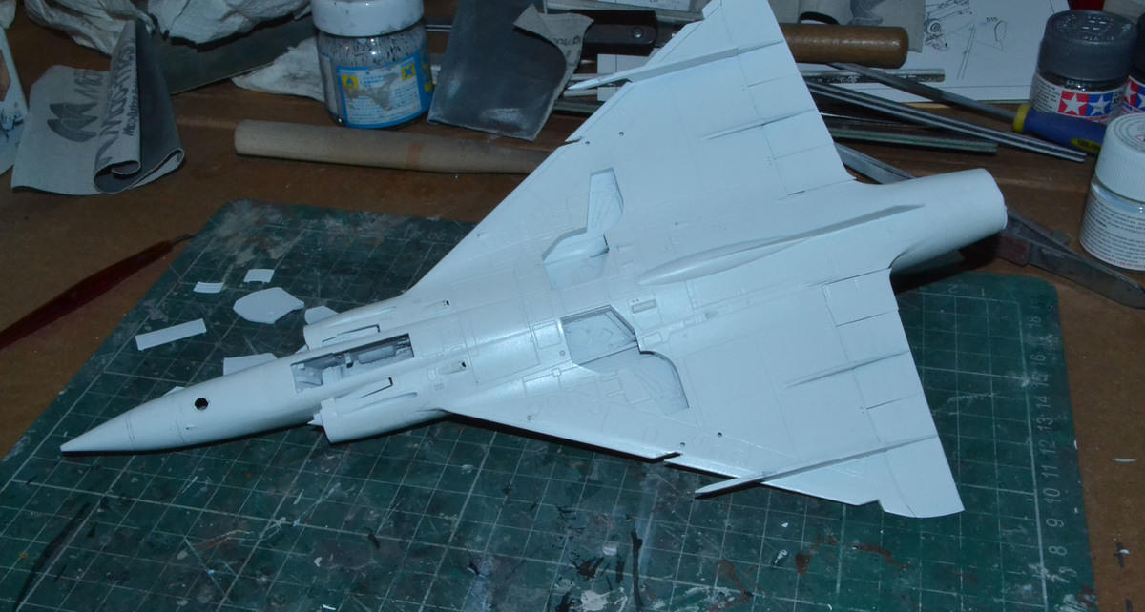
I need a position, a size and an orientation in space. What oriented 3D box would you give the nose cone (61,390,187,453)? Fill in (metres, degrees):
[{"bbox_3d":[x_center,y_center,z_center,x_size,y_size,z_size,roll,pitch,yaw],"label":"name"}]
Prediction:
[{"bbox_3d":[-0.128,0.036,0.353,0.035,0.017,0.017,-14,36,-2],"label":"nose cone"}]

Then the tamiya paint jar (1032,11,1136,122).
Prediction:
[{"bbox_3d":[0.207,-0.096,0.506,0.035,0.038,0.035,3,36,8],"label":"tamiya paint jar"}]

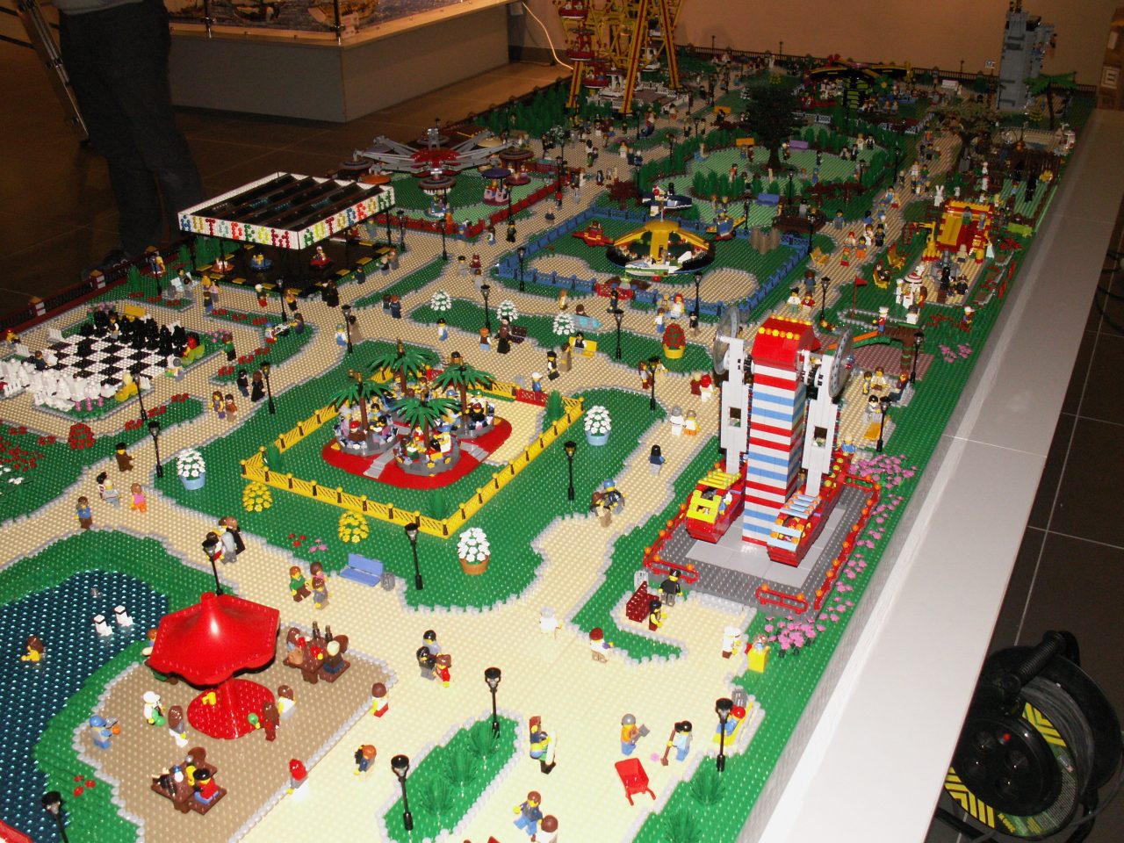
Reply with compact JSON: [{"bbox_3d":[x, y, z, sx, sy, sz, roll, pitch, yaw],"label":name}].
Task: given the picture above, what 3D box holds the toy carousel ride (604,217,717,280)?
[{"bbox_3d":[0.197,-0.367,2.253,0.220,0.078,0.220,-1,29,1],"label":"toy carousel ride"}]

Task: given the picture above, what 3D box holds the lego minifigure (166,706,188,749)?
[{"bbox_3d":[-0.361,0.286,1.067,0.025,0.041,0.018,13,31,25],"label":"lego minifigure"}]

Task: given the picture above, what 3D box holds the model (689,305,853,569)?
[{"bbox_3d":[0.245,0.011,1.304,0.156,0.282,0.208,13,31,24],"label":"model"}]

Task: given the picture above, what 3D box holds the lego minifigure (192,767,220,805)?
[{"bbox_3d":[-0.311,0.317,0.988,0.021,0.035,0.025,13,31,24],"label":"lego minifigure"}]

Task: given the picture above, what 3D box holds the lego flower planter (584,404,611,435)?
[{"bbox_3d":[0.051,0.003,1.610,0.040,0.056,0.040,-1,29,1],"label":"lego flower planter"}]

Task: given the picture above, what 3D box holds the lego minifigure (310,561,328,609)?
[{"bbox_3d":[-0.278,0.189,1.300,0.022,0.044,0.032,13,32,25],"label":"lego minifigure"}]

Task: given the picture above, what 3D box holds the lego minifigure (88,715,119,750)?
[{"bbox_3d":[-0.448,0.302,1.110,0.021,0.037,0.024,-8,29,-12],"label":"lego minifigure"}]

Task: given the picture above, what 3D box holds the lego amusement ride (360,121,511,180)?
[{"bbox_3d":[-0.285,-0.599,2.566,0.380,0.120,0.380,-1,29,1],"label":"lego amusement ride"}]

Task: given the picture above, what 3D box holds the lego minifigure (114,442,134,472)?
[{"bbox_3d":[-0.608,0.048,1.573,0.019,0.042,0.024,13,32,25],"label":"lego minifigure"}]

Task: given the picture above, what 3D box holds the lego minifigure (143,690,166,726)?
[{"bbox_3d":[-0.401,0.283,1.118,0.019,0.042,0.024,13,32,25],"label":"lego minifigure"}]

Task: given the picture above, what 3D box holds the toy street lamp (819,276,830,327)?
[{"bbox_3d":[0.445,-0.201,1.923,0.016,0.079,0.016,13,32,25],"label":"toy street lamp"}]

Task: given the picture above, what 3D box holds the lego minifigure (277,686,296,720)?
[{"bbox_3d":[-0.268,0.271,1.100,0.017,0.036,0.024,13,31,25],"label":"lego minifigure"}]

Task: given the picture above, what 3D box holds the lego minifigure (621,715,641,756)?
[{"bbox_3d":[0.063,0.290,1.050,0.019,0.042,0.024,13,31,25],"label":"lego minifigure"}]

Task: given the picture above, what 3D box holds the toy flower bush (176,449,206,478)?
[{"bbox_3d":[-0.483,0.051,1.477,0.036,0.034,0.036,-1,28,0],"label":"toy flower bush"}]

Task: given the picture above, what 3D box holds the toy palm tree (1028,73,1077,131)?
[{"bbox_3d":[1.297,-0.844,3.005,0.130,0.145,0.130,13,32,25],"label":"toy palm tree"}]

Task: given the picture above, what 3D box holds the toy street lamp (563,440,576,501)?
[{"bbox_3d":[0.012,0.064,1.436,0.016,0.081,0.016,13,31,24],"label":"toy street lamp"}]

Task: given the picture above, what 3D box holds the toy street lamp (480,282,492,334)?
[{"bbox_3d":[-0.125,-0.187,1.904,0.016,0.082,0.016,13,31,24],"label":"toy street lamp"}]

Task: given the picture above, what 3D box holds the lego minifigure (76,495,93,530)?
[{"bbox_3d":[-0.590,0.113,1.403,0.025,0.042,0.017,-2,28,-2],"label":"lego minifigure"}]

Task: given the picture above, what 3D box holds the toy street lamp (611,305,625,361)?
[{"bbox_3d":[0.091,-0.136,1.821,0.016,0.079,0.016,13,32,25],"label":"toy street lamp"}]

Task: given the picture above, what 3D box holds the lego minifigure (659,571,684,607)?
[{"bbox_3d":[0.122,0.189,1.284,0.026,0.042,0.017,13,32,25],"label":"lego minifigure"}]

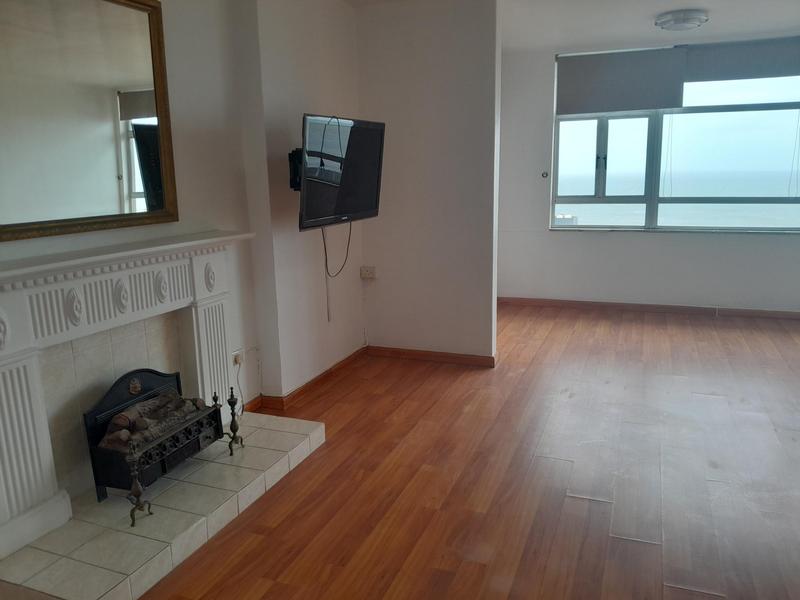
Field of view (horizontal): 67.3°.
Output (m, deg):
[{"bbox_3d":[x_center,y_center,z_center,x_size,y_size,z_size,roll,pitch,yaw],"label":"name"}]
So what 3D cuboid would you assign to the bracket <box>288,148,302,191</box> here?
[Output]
[{"bbox_3d":[-0.525,-0.797,3.683,0.330,0.260,0.340,3,12,21],"label":"bracket"}]

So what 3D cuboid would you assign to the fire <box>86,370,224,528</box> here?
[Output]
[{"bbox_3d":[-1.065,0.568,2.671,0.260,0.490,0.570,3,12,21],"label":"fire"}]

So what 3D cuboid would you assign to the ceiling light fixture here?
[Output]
[{"bbox_3d":[2.264,-2.244,4.825,0.420,0.080,0.420,3,12,21],"label":"ceiling light fixture"}]

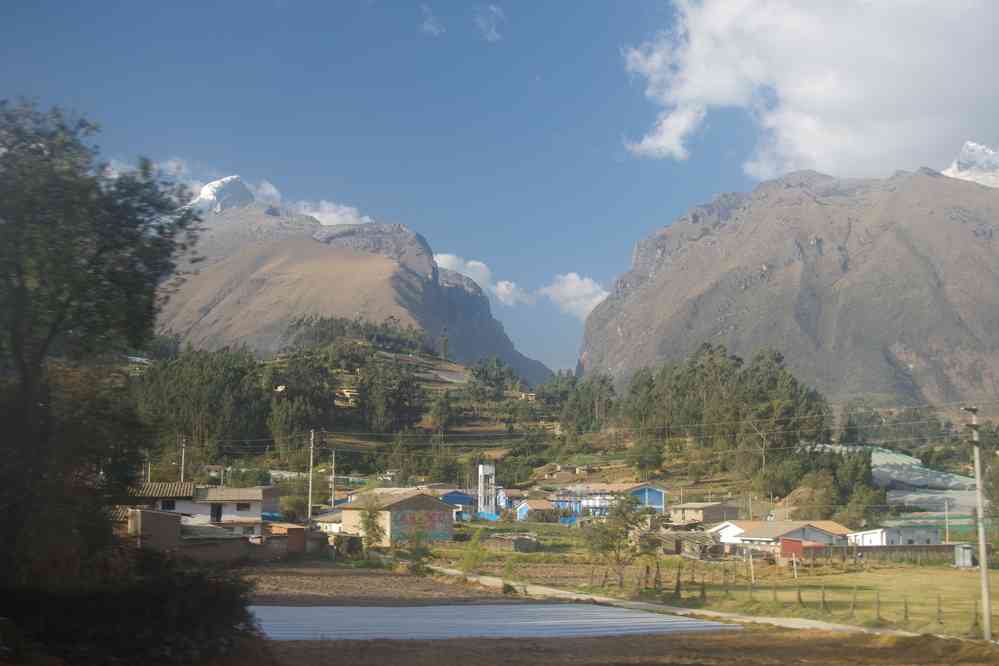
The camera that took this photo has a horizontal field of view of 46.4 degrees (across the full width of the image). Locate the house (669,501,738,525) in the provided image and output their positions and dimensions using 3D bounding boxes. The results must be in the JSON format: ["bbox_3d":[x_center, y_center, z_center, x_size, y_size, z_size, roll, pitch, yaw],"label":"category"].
[{"bbox_3d":[32.240,28.546,185.218,7.700,3.500,6.600,8,-12,-42],"label":"house"}]

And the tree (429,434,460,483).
[{"bbox_3d":[-12.590,28.400,262.860,6.530,11.000,6.210,0,-9,-3],"label":"tree"}]

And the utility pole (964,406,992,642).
[{"bbox_3d":[22.171,8.781,53.899,0.900,10.600,0.400,7,-11,-37],"label":"utility pole"}]

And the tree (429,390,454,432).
[{"bbox_3d":[-18.910,25.650,381.080,8.210,13.760,7.800,0,-9,-3],"label":"tree"}]

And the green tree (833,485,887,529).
[{"bbox_3d":[54.990,26.720,178.550,7.640,6.970,7.260,-3,-9,17],"label":"green tree"}]

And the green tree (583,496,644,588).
[{"bbox_3d":[7.084,12.750,71.439,3.700,5.700,3.700,0,-9,0],"label":"green tree"}]

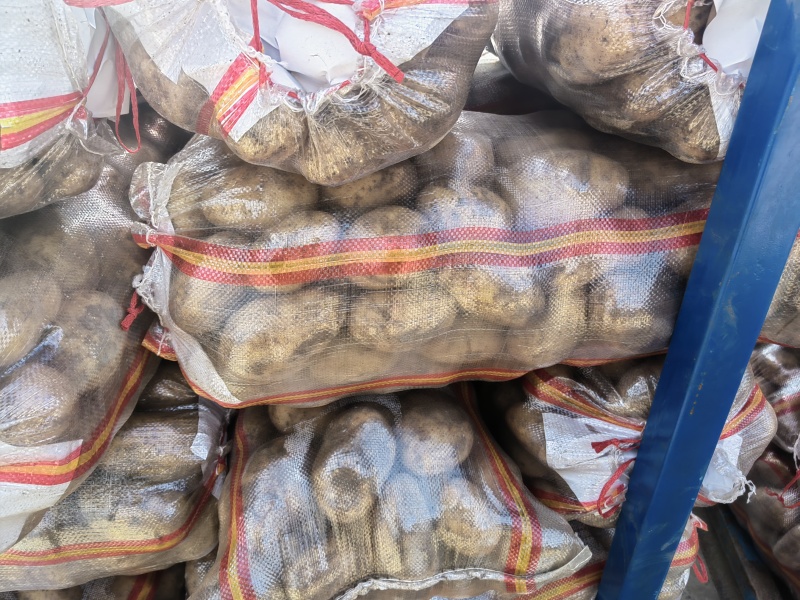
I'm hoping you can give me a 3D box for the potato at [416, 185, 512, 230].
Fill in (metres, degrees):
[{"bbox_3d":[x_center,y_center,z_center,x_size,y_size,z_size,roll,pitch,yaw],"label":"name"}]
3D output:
[{"bbox_3d":[0.065,-0.087,0.630,0.097,0.065,0.068,5,19,-7],"label":"potato"}]

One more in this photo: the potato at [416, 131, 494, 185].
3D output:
[{"bbox_3d":[0.061,-0.151,0.675,0.086,0.071,0.070,0,19,-7],"label":"potato"}]

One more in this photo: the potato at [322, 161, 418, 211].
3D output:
[{"bbox_3d":[-0.031,-0.124,0.655,0.104,0.065,0.066,-10,20,-7],"label":"potato"}]

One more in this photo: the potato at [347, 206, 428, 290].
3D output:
[{"bbox_3d":[-0.012,-0.050,0.610,0.080,0.082,0.080,0,19,-7],"label":"potato"}]

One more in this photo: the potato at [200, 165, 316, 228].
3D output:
[{"bbox_3d":[-0.141,-0.103,0.620,0.121,0.066,0.070,-4,20,-7],"label":"potato"}]

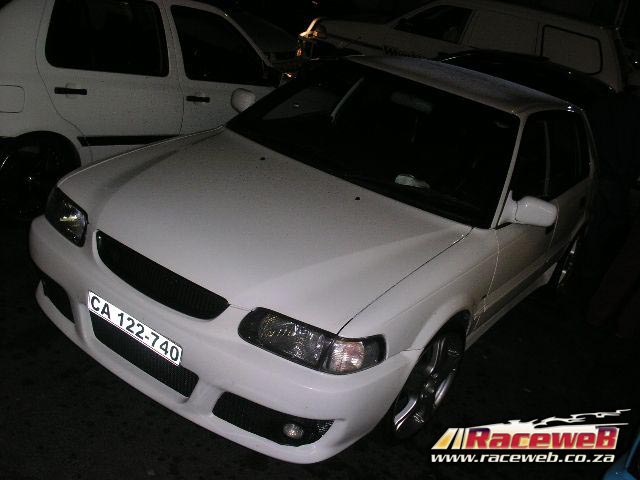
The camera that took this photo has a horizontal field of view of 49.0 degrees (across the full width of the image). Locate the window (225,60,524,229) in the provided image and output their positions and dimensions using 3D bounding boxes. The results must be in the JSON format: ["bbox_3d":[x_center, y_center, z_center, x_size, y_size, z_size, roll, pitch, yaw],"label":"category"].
[{"bbox_3d":[0.317,-0.582,3.542,1.485,0.121,0.879,24,55,27],"label":"window"}]

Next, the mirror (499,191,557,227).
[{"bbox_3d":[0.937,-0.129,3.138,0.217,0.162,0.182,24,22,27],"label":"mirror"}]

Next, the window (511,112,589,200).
[{"bbox_3d":[1.300,-0.454,3.910,0.111,0.465,1.778,-2,9,33],"label":"window"}]

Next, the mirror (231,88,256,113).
[{"bbox_3d":[-0.452,-0.754,3.908,0.217,0.162,0.182,24,22,27],"label":"mirror"}]

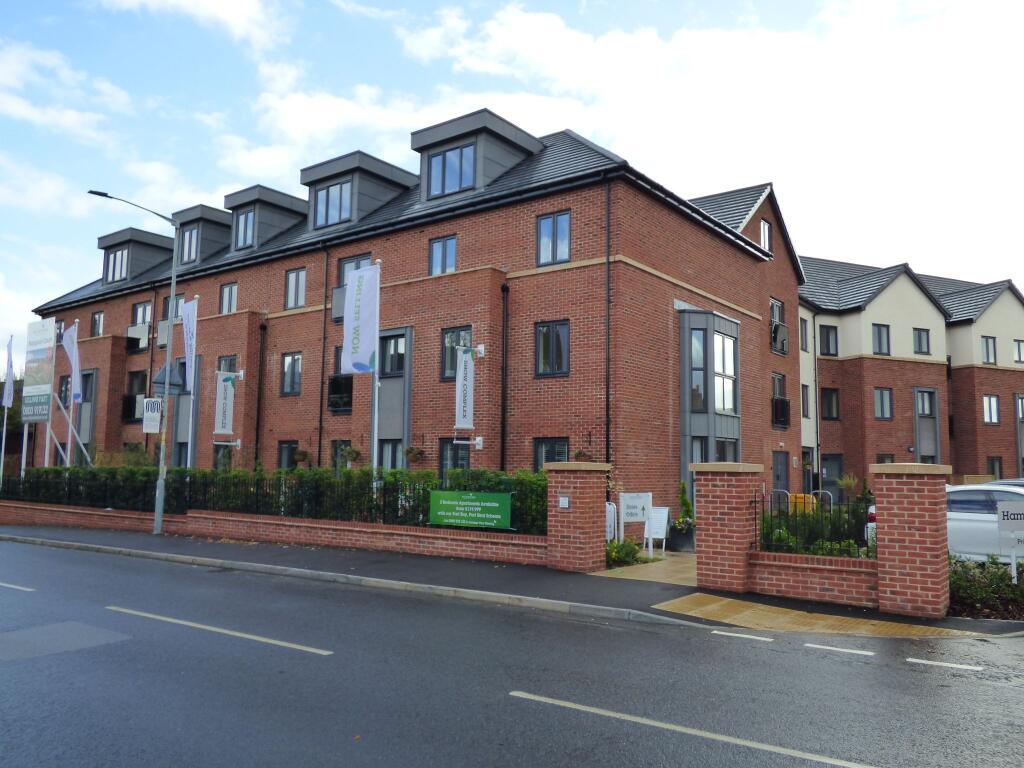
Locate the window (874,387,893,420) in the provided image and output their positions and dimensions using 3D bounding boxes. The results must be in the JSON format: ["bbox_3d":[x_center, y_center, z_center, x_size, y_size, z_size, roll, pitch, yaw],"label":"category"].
[{"bbox_3d":[15.544,0.841,32.227,1.050,1.380,0.120,3,-6,-23],"label":"window"}]

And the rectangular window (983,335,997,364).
[{"bbox_3d":[21.794,-1.528,35.167,0.980,1.340,0.100,3,-7,-22],"label":"rectangular window"}]

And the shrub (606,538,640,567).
[{"bbox_3d":[1.887,2.865,13.258,0.580,0.420,0.540,-4,-7,36],"label":"shrub"}]

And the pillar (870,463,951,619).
[{"bbox_3d":[4.811,1.837,9.222,0.760,1.755,0.760,-4,-8,37],"label":"pillar"}]

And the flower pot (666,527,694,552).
[{"bbox_3d":[3.476,3.073,15.237,0.520,0.480,0.520,-4,-7,36],"label":"flower pot"}]

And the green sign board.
[{"bbox_3d":[-0.740,2.178,13.382,1.770,0.590,0.040,-3,-7,34],"label":"green sign board"}]

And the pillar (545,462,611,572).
[{"bbox_3d":[1.029,2.046,12.032,0.770,1.630,0.770,-4,-7,36],"label":"pillar"}]

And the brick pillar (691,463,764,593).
[{"bbox_3d":[2.984,1.927,10.567,0.760,1.685,0.760,-4,-8,37],"label":"brick pillar"}]

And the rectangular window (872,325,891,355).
[{"bbox_3d":[15.579,-1.840,32.504,1.020,1.370,0.120,3,-6,-23],"label":"rectangular window"}]

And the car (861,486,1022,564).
[{"bbox_3d":[8.472,2.532,13.458,4.350,1.470,1.790,-2,-7,28],"label":"car"}]

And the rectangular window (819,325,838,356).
[{"bbox_3d":[13.632,-1.839,33.123,0.980,1.340,0.100,3,-7,-22],"label":"rectangular window"}]

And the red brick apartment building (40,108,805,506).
[{"bbox_3d":[-5.038,-1.071,32.203,30.400,12.300,16.200,-4,-7,37],"label":"red brick apartment building"}]

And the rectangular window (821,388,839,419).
[{"bbox_3d":[13.570,0.879,32.823,0.980,1.340,0.100,3,-7,-22],"label":"rectangular window"}]

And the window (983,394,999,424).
[{"bbox_3d":[21.692,1.194,34.850,0.980,1.340,0.100,3,-7,-22],"label":"window"}]

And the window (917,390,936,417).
[{"bbox_3d":[17.709,0.861,33.214,1.050,1.120,0.120,3,-6,-23],"label":"window"}]

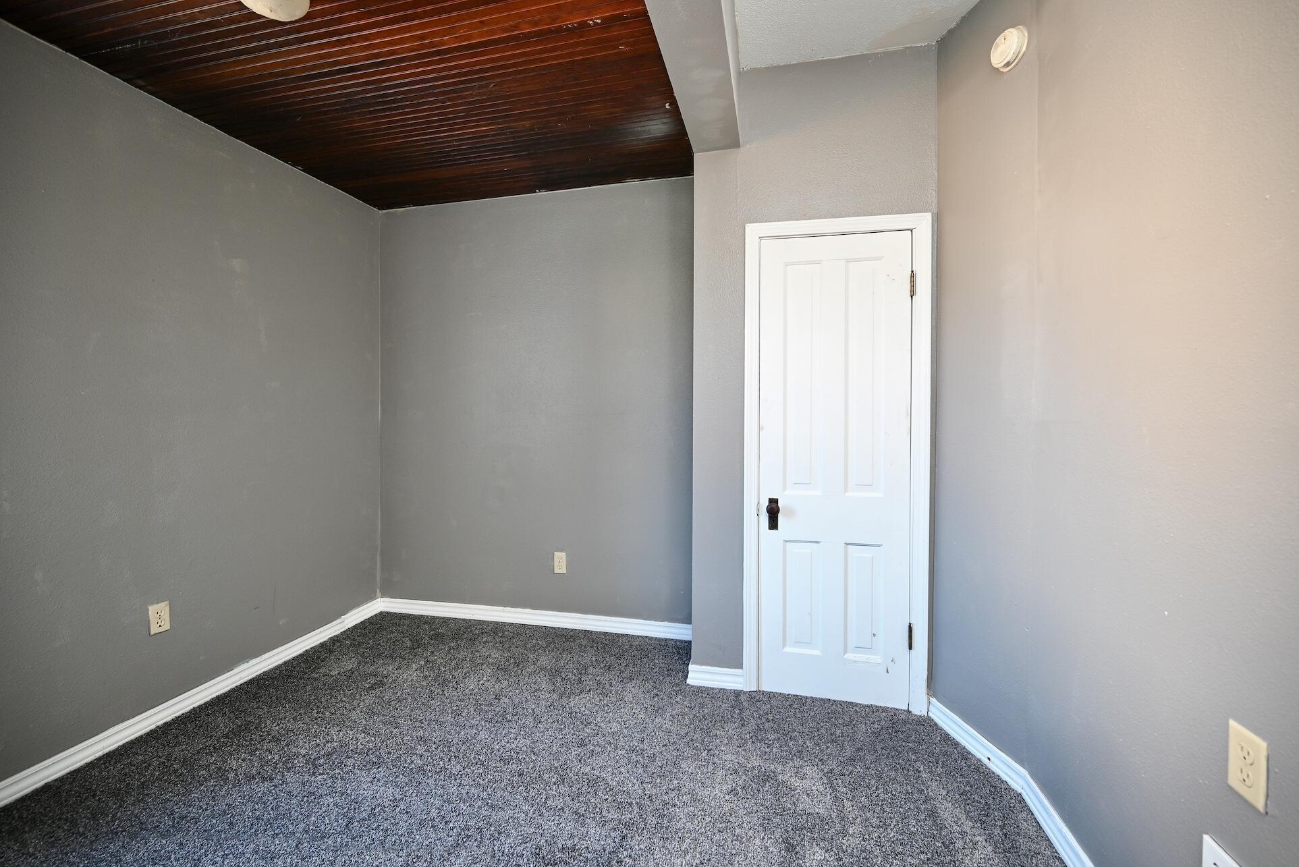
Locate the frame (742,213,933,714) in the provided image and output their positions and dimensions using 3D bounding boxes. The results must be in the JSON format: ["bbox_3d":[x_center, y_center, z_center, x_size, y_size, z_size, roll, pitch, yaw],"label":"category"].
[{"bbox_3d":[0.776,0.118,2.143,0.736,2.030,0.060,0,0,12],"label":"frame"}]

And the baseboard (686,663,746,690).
[{"bbox_3d":[0.293,1.078,2.244,0.245,0.090,0.020,0,0,12],"label":"baseboard"}]

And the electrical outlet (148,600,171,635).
[{"bbox_3d":[-1.909,0.720,1.970,0.010,0.114,0.070,0,0,11],"label":"electrical outlet"}]

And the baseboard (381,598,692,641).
[{"bbox_3d":[-0.690,1.058,2.916,1.987,0.083,0.020,0,0,13],"label":"baseboard"}]

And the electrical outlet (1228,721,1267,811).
[{"bbox_3d":[1.006,0.558,0.850,0.010,0.114,0.070,0,0,16],"label":"electrical outlet"}]

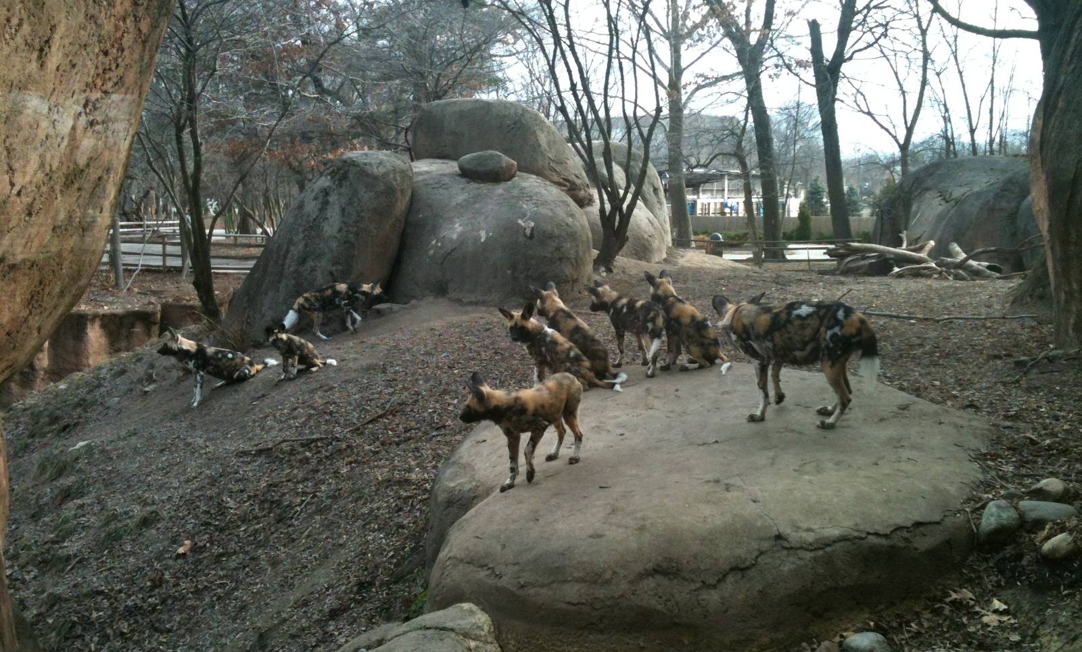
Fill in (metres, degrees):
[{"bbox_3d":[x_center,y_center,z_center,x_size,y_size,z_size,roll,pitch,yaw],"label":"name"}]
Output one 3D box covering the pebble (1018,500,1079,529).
[{"bbox_3d":[2.643,0.984,5.700,0.280,0.126,0.200,0,6,0],"label":"pebble"}]

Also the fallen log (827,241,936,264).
[{"bbox_3d":[6.228,-1.321,20.000,2.000,0.300,0.380,5,6,-1],"label":"fallen log"}]

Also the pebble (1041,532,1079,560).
[{"bbox_3d":[2.370,1.006,5.000,0.175,0.105,0.140,0,6,0],"label":"pebble"}]

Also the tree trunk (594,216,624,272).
[{"bbox_3d":[1.116,-1.340,18.000,0.462,0.899,0.462,0,6,0],"label":"tree trunk"}]

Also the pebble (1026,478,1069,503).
[{"bbox_3d":[2.828,0.917,6.100,0.211,0.123,0.180,0,6,0],"label":"pebble"}]

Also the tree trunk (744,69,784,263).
[{"bbox_3d":[5.225,-3.868,25.751,0.520,4.532,0.520,-6,6,1],"label":"tree trunk"}]

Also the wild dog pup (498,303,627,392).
[{"bbox_3d":[0.128,0.128,6.500,0.700,0.510,0.260,2,6,16],"label":"wild dog pup"}]

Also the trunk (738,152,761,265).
[{"bbox_3d":[4.266,-2.401,22.373,0.260,2.319,0.260,-8,6,1],"label":"trunk"}]

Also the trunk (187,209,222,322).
[{"bbox_3d":[-4.292,-0.768,13.924,0.270,1.394,0.270,-7,6,1],"label":"trunk"}]

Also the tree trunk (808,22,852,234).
[{"bbox_3d":[8.381,-5.652,31.654,0.620,6.316,0.620,-8,6,1],"label":"tree trunk"}]

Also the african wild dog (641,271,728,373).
[{"bbox_3d":[1.044,-0.050,7.900,0.527,0.673,0.280,4,7,33],"label":"african wild dog"}]

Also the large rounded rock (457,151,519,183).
[{"bbox_3d":[-0.795,-2.360,16.200,0.890,0.465,0.650,0,6,0],"label":"large rounded rock"}]

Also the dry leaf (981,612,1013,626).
[{"bbox_3d":[1.981,1.273,4.750,0.145,0.030,0.110,0,6,0],"label":"dry leaf"}]

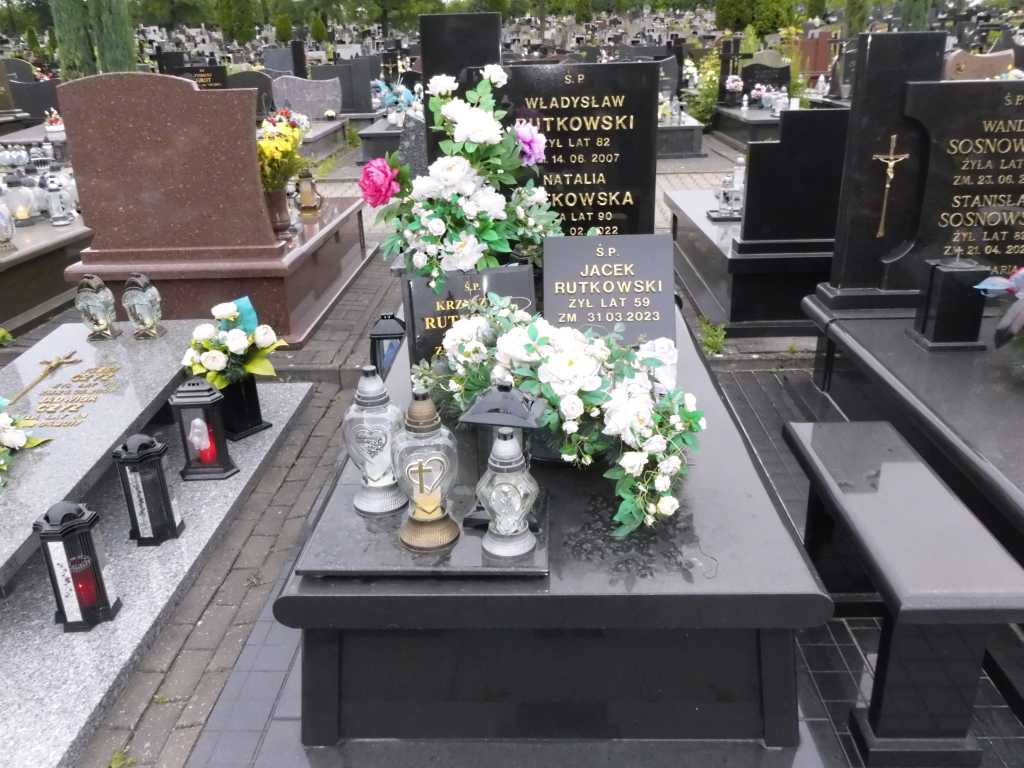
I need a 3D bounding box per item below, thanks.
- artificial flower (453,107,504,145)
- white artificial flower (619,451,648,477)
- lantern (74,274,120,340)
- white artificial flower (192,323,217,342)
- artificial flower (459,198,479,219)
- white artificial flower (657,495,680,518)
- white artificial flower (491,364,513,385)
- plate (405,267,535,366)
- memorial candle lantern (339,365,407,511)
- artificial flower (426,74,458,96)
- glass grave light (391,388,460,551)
[{"bbox_3d":[-0.120,-0.929,2.976,0.172,0.123,0.140,0,22,2],"label":"artificial flower"},{"bbox_3d":[0.294,0.192,2.001,0.072,0.063,0.060,-1,22,2],"label":"white artificial flower"},{"bbox_3d":[-1.823,-0.341,3.618,0.163,0.271,0.143,-1,22,2],"label":"lantern"},{"bbox_3d":[-1.296,-0.217,3.490,0.093,0.076,0.086,0,22,2],"label":"white artificial flower"},{"bbox_3d":[-0.159,-0.640,3.020,0.067,0.066,0.061,0,22,2],"label":"artificial flower"},{"bbox_3d":[0.368,0.285,1.946,0.056,0.051,0.054,3,23,11],"label":"white artificial flower"},{"bbox_3d":[-0.027,-0.022,2.109,0.056,0.056,0.055,-1,22,2],"label":"white artificial flower"},{"bbox_3d":[-0.130,-0.209,2.716,0.425,0.325,0.040,-5,2,-9],"label":"plate"},{"bbox_3d":[-0.328,0.125,1.984,0.140,0.353,0.130,-4,23,-7],"label":"memorial candle lantern"},{"bbox_3d":[-0.226,-0.970,2.691,0.104,0.075,0.090,-3,22,-4],"label":"artificial flower"},{"bbox_3d":[-0.188,0.181,1.830,0.140,0.360,0.130,-3,22,-4],"label":"glass grave light"}]

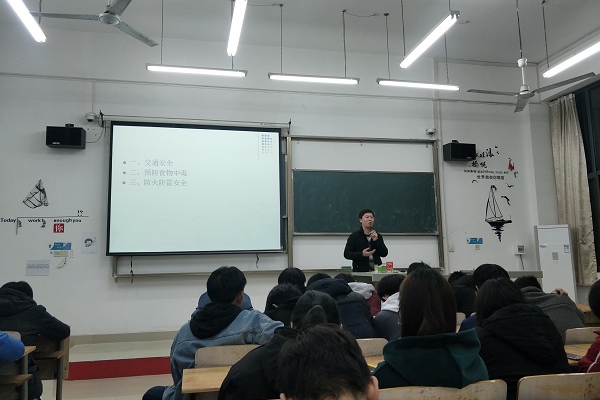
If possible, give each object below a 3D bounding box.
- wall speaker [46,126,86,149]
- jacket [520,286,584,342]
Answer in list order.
[{"bbox_3d":[-3.164,-0.835,5.880,0.432,0.251,0.187,1,-8,-12],"label":"wall speaker"},{"bbox_3d":[1.518,0.841,2.769,0.470,0.580,0.450,1,-8,-13],"label":"jacket"}]

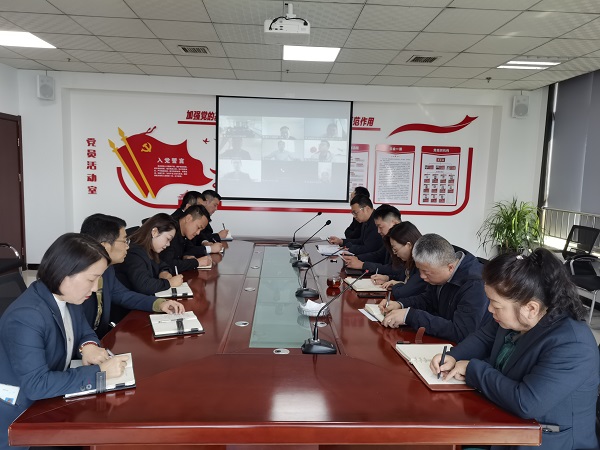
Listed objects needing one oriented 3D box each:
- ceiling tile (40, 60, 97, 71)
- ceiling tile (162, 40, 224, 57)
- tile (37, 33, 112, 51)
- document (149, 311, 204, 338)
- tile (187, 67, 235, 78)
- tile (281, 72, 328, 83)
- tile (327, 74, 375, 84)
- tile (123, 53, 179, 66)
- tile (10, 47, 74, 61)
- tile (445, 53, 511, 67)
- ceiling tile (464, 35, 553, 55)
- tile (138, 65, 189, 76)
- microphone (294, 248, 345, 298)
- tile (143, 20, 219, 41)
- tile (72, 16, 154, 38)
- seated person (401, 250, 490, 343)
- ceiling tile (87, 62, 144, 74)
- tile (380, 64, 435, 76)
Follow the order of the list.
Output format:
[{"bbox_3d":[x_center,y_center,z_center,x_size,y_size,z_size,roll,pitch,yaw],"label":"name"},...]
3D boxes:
[{"bbox_3d":[-2.944,-2.009,5.947,0.600,0.020,0.600,1,6,-3],"label":"ceiling tile"},{"bbox_3d":[-1.089,-1.845,4.871,0.600,0.015,0.600,2,6,-3],"label":"ceiling tile"},{"bbox_3d":[-2.280,-1.869,4.785,0.600,0.020,0.600,1,6,-3],"label":"tile"},{"bbox_3d":[-0.555,0.439,2.098,0.200,0.020,0.287,-1,7,-22],"label":"document"},{"bbox_3d":[-1.141,-1.965,6.041,0.600,0.020,0.600,2,6,-3],"label":"tile"},{"bbox_3d":[0.057,-1.934,6.102,0.600,0.020,0.600,2,6,-3],"label":"tile"},{"bbox_3d":[0.654,-1.924,6.164,0.600,0.015,0.600,2,6,-3],"label":"tile"},{"bbox_3d":[-1.715,-1.928,5.439,0.600,0.015,0.600,2,6,-3],"label":"tile"},{"bbox_3d":[-2.909,-1.950,5.349,0.600,0.020,0.600,1,6,-3],"label":"tile"},{"bbox_3d":[1.906,-1.758,5.005,0.600,0.020,0.600,1,6,-3],"label":"tile"},{"bbox_3d":[1.936,-1.693,4.410,0.600,0.020,0.600,1,6,-3],"label":"ceiling tile"},{"bbox_3d":[-1.740,-1.981,6.010,0.600,0.020,0.600,2,6,-3],"label":"tile"},{"bbox_3d":[0.117,0.258,2.679,0.273,0.298,0.110,1,6,-3],"label":"microphone"},{"bbox_3d":[-1.052,-1.772,4.253,0.600,0.020,0.600,1,6,-3],"label":"tile"},{"bbox_3d":[-1.654,-1.787,4.223,0.600,0.020,0.600,2,6,-3],"label":"tile"},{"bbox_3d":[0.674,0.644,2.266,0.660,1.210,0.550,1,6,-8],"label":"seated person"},{"bbox_3d":[-2.345,-1.994,5.978,0.600,0.020,0.600,1,6,-3],"label":"ceiling tile"},{"bbox_3d":[1.284,-1.842,5.572,0.600,0.020,0.600,1,6,-3],"label":"tile"}]

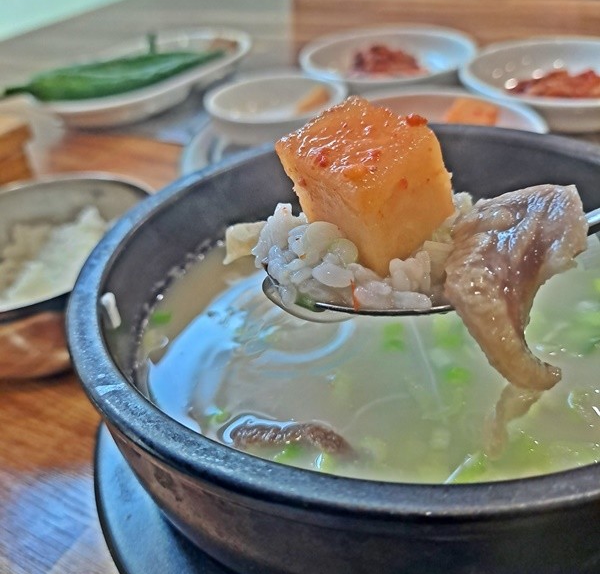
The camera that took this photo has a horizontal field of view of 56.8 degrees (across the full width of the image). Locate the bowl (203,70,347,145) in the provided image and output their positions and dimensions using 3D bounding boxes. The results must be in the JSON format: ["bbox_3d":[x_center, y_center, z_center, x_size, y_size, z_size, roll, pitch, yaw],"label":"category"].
[{"bbox_3d":[-0.017,-0.125,0.408,0.104,0.031,0.104,-4,38,3],"label":"bowl"}]

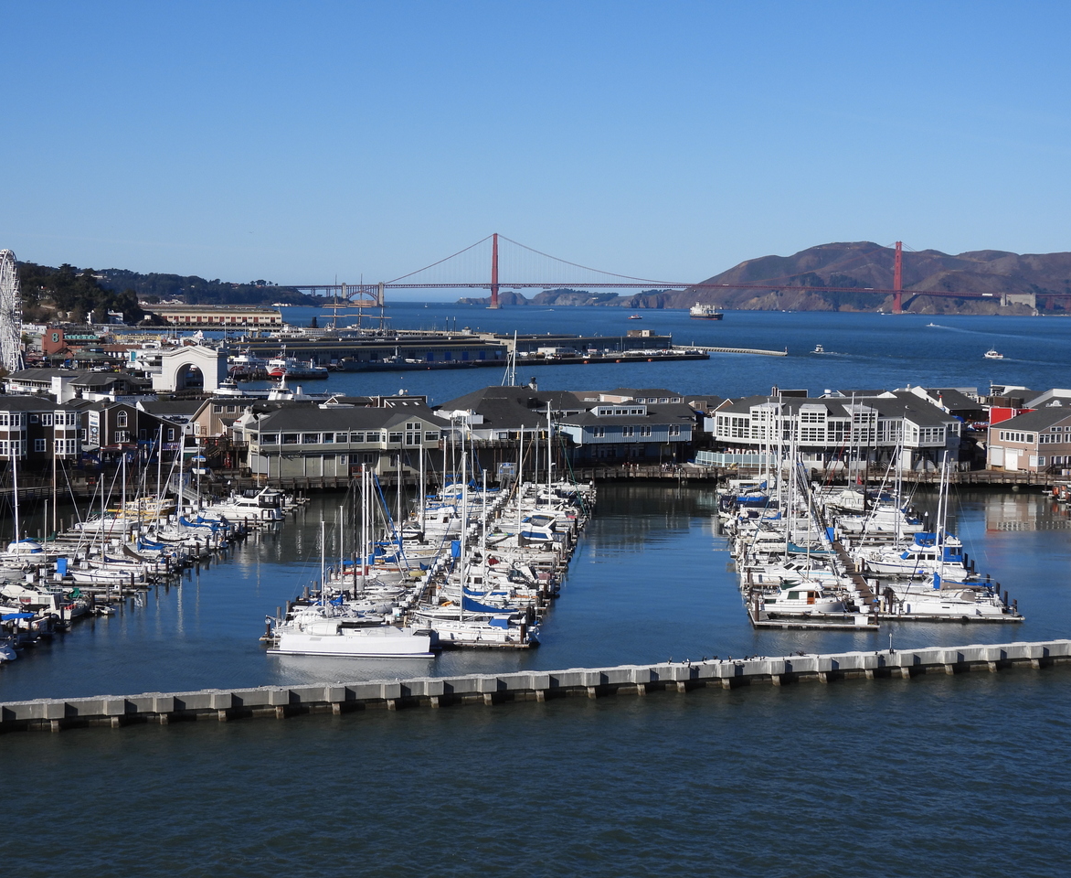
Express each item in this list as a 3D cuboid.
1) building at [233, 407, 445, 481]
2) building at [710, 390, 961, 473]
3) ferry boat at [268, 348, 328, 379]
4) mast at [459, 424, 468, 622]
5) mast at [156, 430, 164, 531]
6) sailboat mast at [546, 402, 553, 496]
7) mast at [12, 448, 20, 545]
[{"bbox_3d":[-33.865,0.144,352.831,32.256,10.967,17.000,0,4,-17],"label":"building"},{"bbox_3d":[52.869,-1.231,366.791,43.864,13.981,20.000,1,4,-2],"label":"building"},{"bbox_3d":[-92.155,-29.192,788.106,8.000,11.500,27.000,4,5,43],"label":"ferry boat"},{"bbox_3d":[-6.777,7.807,188.531,0.280,18.625,0.280,1,4,0],"label":"mast"},{"bbox_3d":[-48.462,5.084,261.661,0.250,13.629,0.250,2,4,0],"label":"mast"},{"bbox_3d":[2.124,2.385,296.355,0.250,15.475,0.250,0,4,0],"label":"sailboat mast"},{"bbox_3d":[-60.052,7.415,234.667,0.250,12.435,0.250,0,4,0],"label":"mast"}]

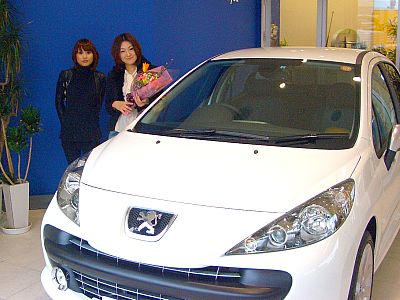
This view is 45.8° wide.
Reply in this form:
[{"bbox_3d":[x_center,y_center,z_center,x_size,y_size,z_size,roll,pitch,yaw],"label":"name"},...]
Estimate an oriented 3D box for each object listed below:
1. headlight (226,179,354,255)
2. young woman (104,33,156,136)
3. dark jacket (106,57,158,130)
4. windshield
[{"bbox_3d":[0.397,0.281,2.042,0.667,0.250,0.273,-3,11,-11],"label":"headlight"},{"bbox_3d":[-0.569,-0.160,4.058,0.480,1.639,0.340,-3,11,-8],"label":"young woman"},{"bbox_3d":[-0.583,-0.472,4.030,0.470,0.640,0.280,-3,11,-8],"label":"dark jacket"},{"bbox_3d":[0.342,-0.347,3.046,1.450,0.180,1.113,5,38,28],"label":"windshield"}]

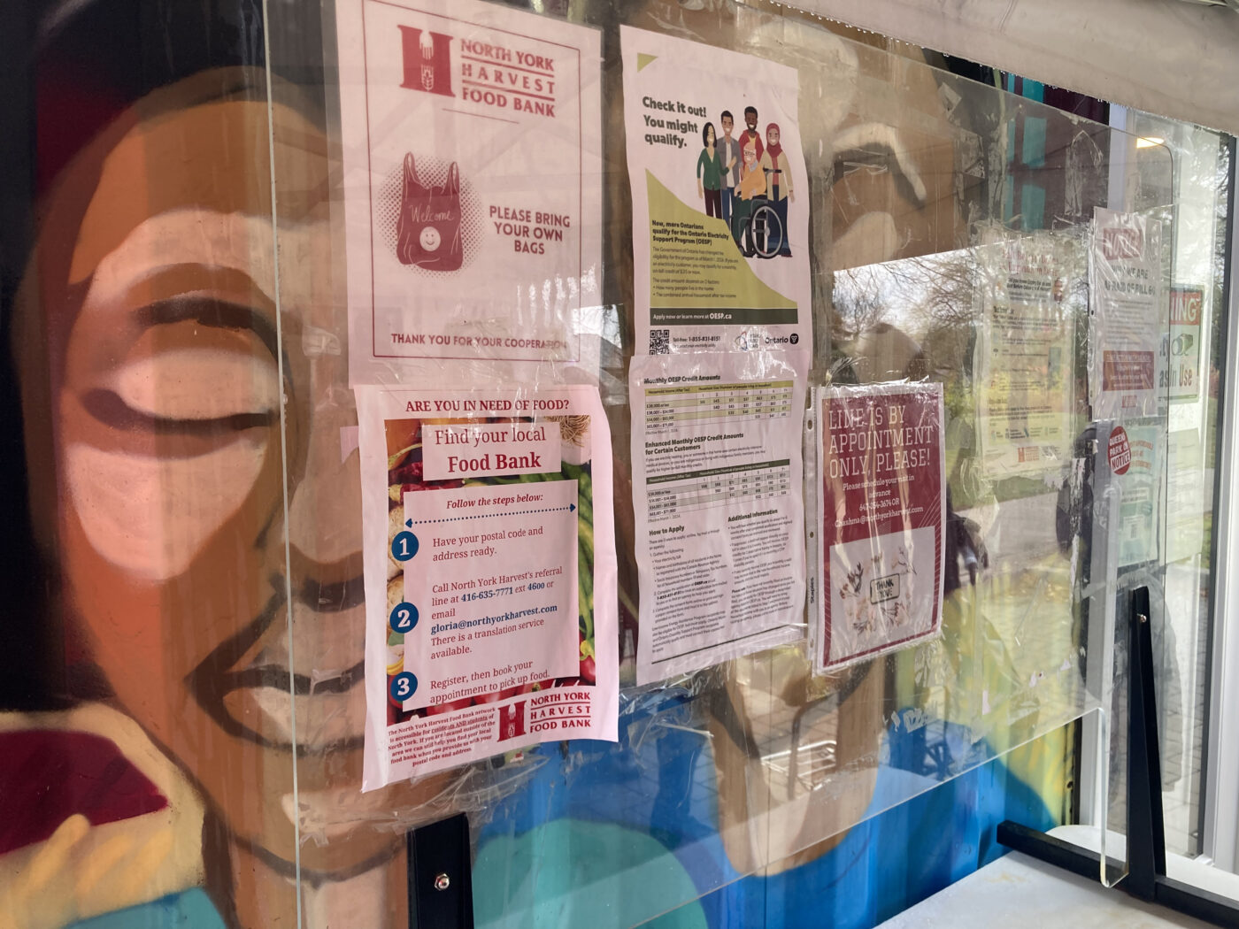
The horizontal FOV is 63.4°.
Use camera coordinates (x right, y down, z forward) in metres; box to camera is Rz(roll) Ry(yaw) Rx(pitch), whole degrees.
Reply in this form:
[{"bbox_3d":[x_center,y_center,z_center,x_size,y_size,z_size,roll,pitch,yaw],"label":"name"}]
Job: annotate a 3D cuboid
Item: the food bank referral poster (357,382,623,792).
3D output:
[{"bbox_3d":[-0.089,0.083,0.744,0.216,0.279,0.020,-4,6,-40],"label":"food bank referral poster"}]

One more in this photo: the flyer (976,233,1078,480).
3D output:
[{"bbox_3d":[0.504,-0.132,1.226,0.226,0.282,0.010,-5,7,-39],"label":"flyer"}]

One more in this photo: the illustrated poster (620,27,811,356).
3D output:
[{"bbox_3d":[0.090,-0.218,0.876,0.216,0.279,0.010,-6,7,-39],"label":"illustrated poster"}]

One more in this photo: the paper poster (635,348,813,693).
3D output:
[{"bbox_3d":[0.099,0.041,0.903,0.216,0.279,0.010,-6,7,-39],"label":"paper poster"}]

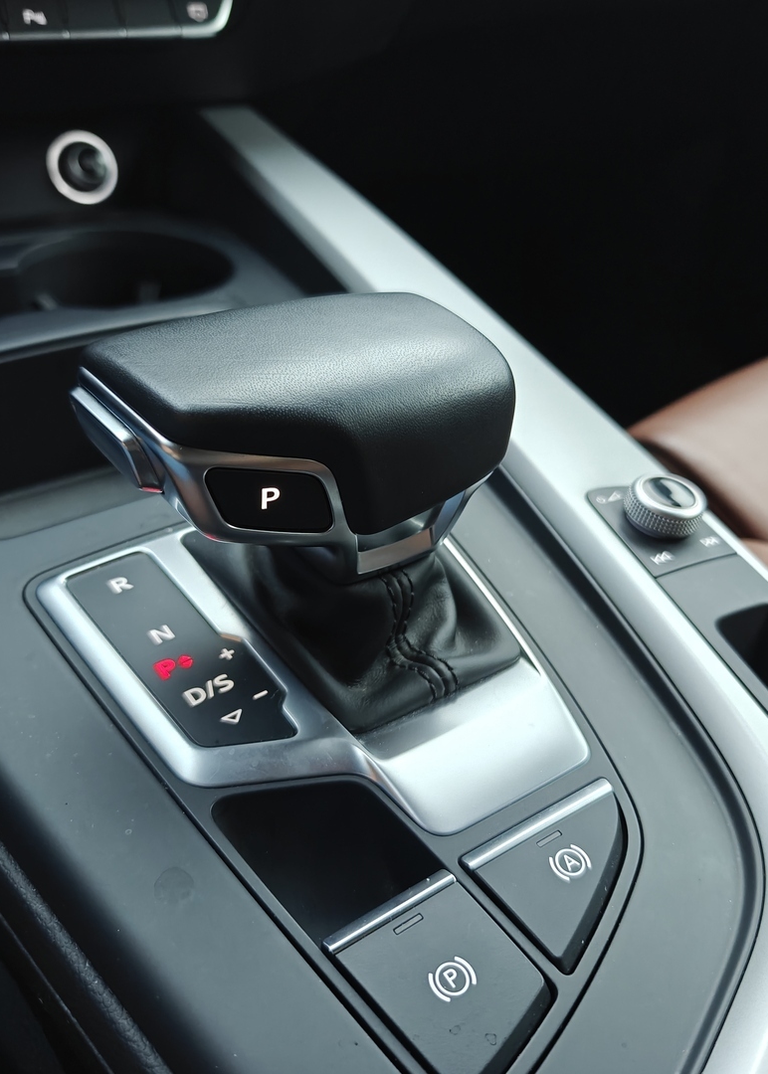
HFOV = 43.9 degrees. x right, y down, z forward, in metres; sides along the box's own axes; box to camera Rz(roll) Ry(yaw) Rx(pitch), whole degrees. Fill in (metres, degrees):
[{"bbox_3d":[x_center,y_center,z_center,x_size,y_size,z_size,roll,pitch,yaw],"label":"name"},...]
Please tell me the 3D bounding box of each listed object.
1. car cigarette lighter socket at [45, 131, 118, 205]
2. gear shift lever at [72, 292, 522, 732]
[{"bbox_3d":[-0.144,-0.172,0.446,0.031,0.031,0.022,-18,21,-29],"label":"car cigarette lighter socket"},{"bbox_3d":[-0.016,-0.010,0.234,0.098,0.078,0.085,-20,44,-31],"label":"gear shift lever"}]

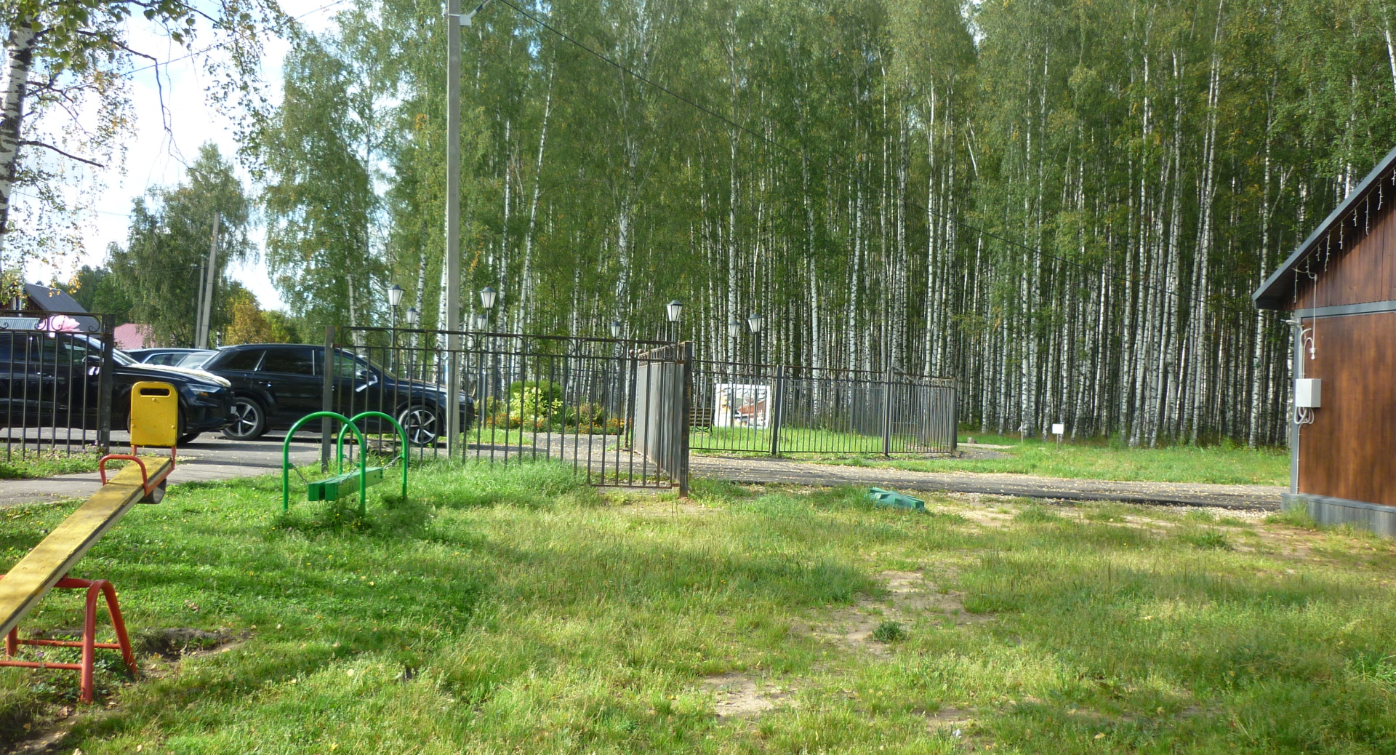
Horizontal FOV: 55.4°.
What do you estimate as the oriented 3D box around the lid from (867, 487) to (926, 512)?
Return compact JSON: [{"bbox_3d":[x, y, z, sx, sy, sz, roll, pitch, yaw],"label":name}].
[{"bbox_3d":[2.260,1.400,15.200,0.420,0.180,0.700,2,0,-30],"label":"lid"}]

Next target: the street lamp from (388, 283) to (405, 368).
[{"bbox_3d":[-7.350,-0.590,32.000,0.370,3.290,0.370,3,0,0],"label":"street lamp"}]

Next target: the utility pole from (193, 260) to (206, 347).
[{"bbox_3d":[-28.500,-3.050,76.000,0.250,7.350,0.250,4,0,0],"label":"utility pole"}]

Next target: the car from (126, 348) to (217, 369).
[{"bbox_3d":[-11.550,0.140,31.500,4.700,1.600,1.850,2,0,-12],"label":"car"}]

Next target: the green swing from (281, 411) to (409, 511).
[{"bbox_3d":[-3.500,0.830,13.500,0.780,0.950,2.450,2,0,-3],"label":"green swing"}]

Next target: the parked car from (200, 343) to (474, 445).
[{"bbox_3d":[-6.490,0.280,23.800,5.050,1.710,1.970,2,0,-12],"label":"parked car"}]

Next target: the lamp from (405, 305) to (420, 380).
[{"bbox_3d":[-9.030,-0.500,41.500,0.360,3.300,0.360,3,0,0],"label":"lamp"}]

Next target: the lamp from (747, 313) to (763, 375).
[{"bbox_3d":[1.550,-0.060,36.000,0.360,3.330,0.360,2,0,0],"label":"lamp"}]

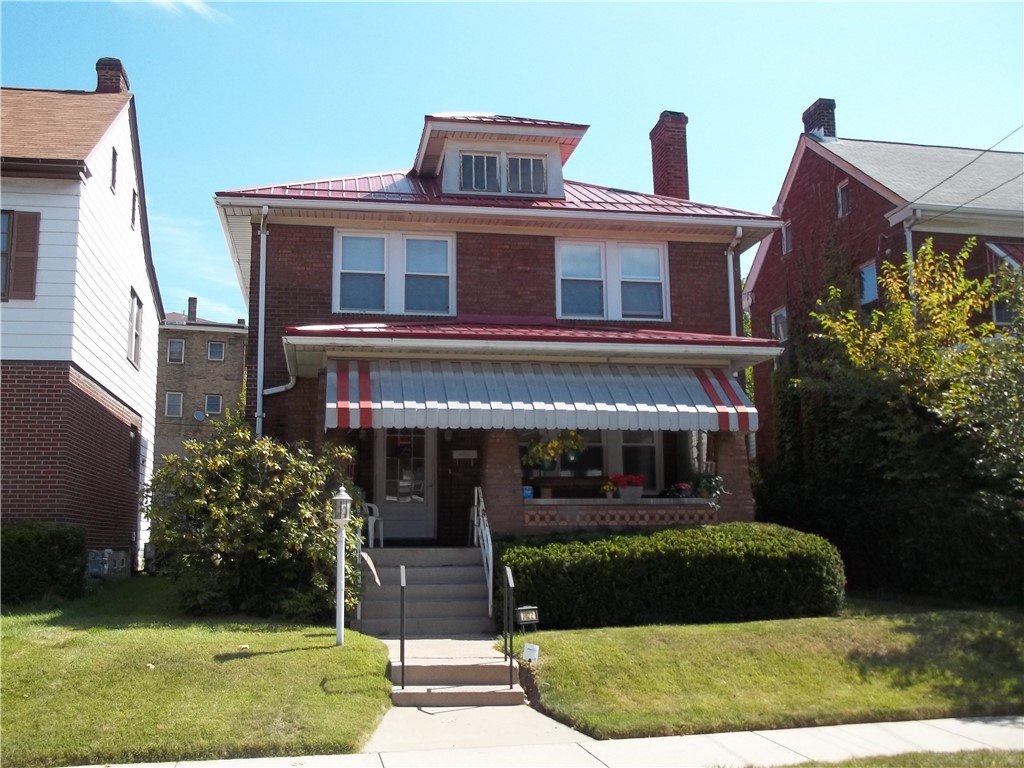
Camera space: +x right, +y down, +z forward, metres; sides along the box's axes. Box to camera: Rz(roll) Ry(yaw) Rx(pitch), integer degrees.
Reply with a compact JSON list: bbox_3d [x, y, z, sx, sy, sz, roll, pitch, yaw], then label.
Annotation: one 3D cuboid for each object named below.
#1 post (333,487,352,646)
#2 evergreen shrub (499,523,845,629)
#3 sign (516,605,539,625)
[{"bbox_3d":[-1.790,1.912,10.281,0.205,1.647,0.205,1,-9,-11],"label":"post"},{"bbox_3d":[1.934,2.325,12.040,4.030,1.130,1.400,1,-9,-11],"label":"evergreen shrub"},{"bbox_3d":[0.174,2.536,10.731,0.205,0.205,0.110,2,-9,-20],"label":"sign"}]

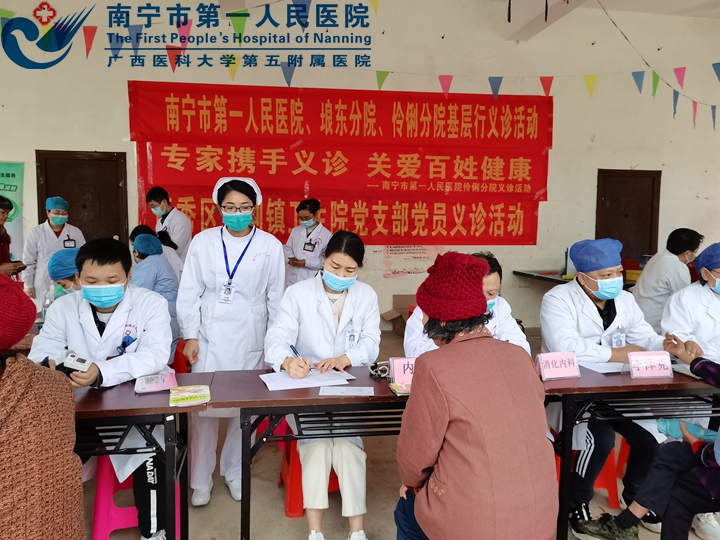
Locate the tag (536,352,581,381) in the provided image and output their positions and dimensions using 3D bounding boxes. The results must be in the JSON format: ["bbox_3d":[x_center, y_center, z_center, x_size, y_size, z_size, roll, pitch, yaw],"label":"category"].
[{"bbox_3d":[0.818,0.391,2.327,0.175,0.100,0.070,-1,5,-18],"label":"tag"}]

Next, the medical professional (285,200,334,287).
[{"bbox_3d":[-0.436,0.180,4.931,0.490,1.620,0.380,2,5,22],"label":"medical professional"}]

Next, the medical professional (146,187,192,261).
[{"bbox_3d":[-1.685,0.105,5.020,0.470,1.687,0.340,4,6,37],"label":"medical professional"}]

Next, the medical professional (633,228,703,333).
[{"bbox_3d":[2.208,0.382,3.980,0.700,1.348,0.500,-3,6,-37],"label":"medical professional"}]

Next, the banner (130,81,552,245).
[{"bbox_3d":[-0.112,-1.300,7.146,5.372,1.983,0.030,0,5,-8],"label":"banner"}]

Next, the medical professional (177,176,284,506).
[{"bbox_3d":[-0.636,0.340,2.780,0.510,1.589,0.300,1,5,3],"label":"medical professional"}]

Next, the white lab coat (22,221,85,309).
[{"bbox_3d":[-2.571,0.055,4.771,0.520,0.950,0.310,-2,5,-28],"label":"white lab coat"}]

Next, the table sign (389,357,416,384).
[{"bbox_3d":[0.217,0.405,2.285,0.180,0.105,0.070,0,5,-9],"label":"table sign"}]

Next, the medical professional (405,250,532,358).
[{"bbox_3d":[0.485,0.552,2.572,0.580,1.270,0.720,0,5,0],"label":"medical professional"}]

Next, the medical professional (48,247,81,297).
[{"bbox_3d":[-1.804,0.476,3.671,0.700,1.210,0.500,-4,6,-42],"label":"medical professional"}]

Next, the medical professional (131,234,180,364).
[{"bbox_3d":[-1.693,0.377,4.345,0.700,1.300,0.500,3,5,25],"label":"medical professional"}]

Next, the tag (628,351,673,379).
[{"bbox_3d":[1.236,0.403,2.416,0.180,0.105,0.068,0,5,-9],"label":"tag"}]

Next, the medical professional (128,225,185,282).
[{"bbox_3d":[-1.575,0.315,4.500,0.650,1.353,0.480,1,5,3],"label":"medical professional"}]

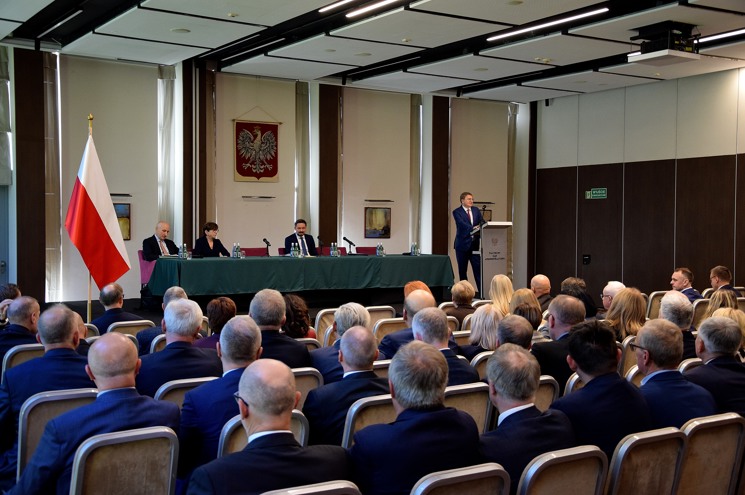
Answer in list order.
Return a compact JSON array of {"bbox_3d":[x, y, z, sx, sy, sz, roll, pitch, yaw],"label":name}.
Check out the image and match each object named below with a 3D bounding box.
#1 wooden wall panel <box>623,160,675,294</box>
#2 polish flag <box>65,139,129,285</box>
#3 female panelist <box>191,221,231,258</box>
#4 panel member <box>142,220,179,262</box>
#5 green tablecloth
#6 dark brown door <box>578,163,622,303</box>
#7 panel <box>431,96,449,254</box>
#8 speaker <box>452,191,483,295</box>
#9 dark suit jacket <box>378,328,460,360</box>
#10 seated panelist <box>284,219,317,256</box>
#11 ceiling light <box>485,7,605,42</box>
[{"bbox_3d":[5.200,-0.157,17.412,0.090,2.880,1.190,-1,2,-35],"label":"wooden wall panel"},{"bbox_3d":[-3.193,-0.406,10.800,0.700,1.820,0.330,0,1,-25],"label":"polish flag"},{"bbox_3d":[-2.179,0.282,12.507,0.550,1.237,0.700,0,1,-34],"label":"female panelist"},{"bbox_3d":[-2.798,0.275,12.508,0.500,1.260,0.650,-1,2,-36],"label":"panel member"},{"bbox_3d":[-0.831,0.373,13.250,4.420,0.470,0.860,-1,2,-35],"label":"green tablecloth"},{"bbox_3d":[4.380,-0.215,17.855,0.080,2.760,1.160,-1,2,-33],"label":"dark brown door"},{"bbox_3d":[1.307,-1.068,18.286,0.400,3.720,0.100,-1,2,-35],"label":"panel"},{"bbox_3d":[1.576,-0.029,15.350,0.540,1.757,0.450,0,1,-34],"label":"speaker"},{"bbox_3d":[0.294,0.806,5.857,0.480,0.620,0.340,0,2,-28],"label":"dark suit jacket"},{"bbox_3d":[-1.016,0.235,13.753,0.500,1.290,0.650,0,1,-27],"label":"seated panelist"},{"bbox_3d":[2.333,-3.049,12.696,0.080,0.080,2.336,0,1,-34],"label":"ceiling light"}]

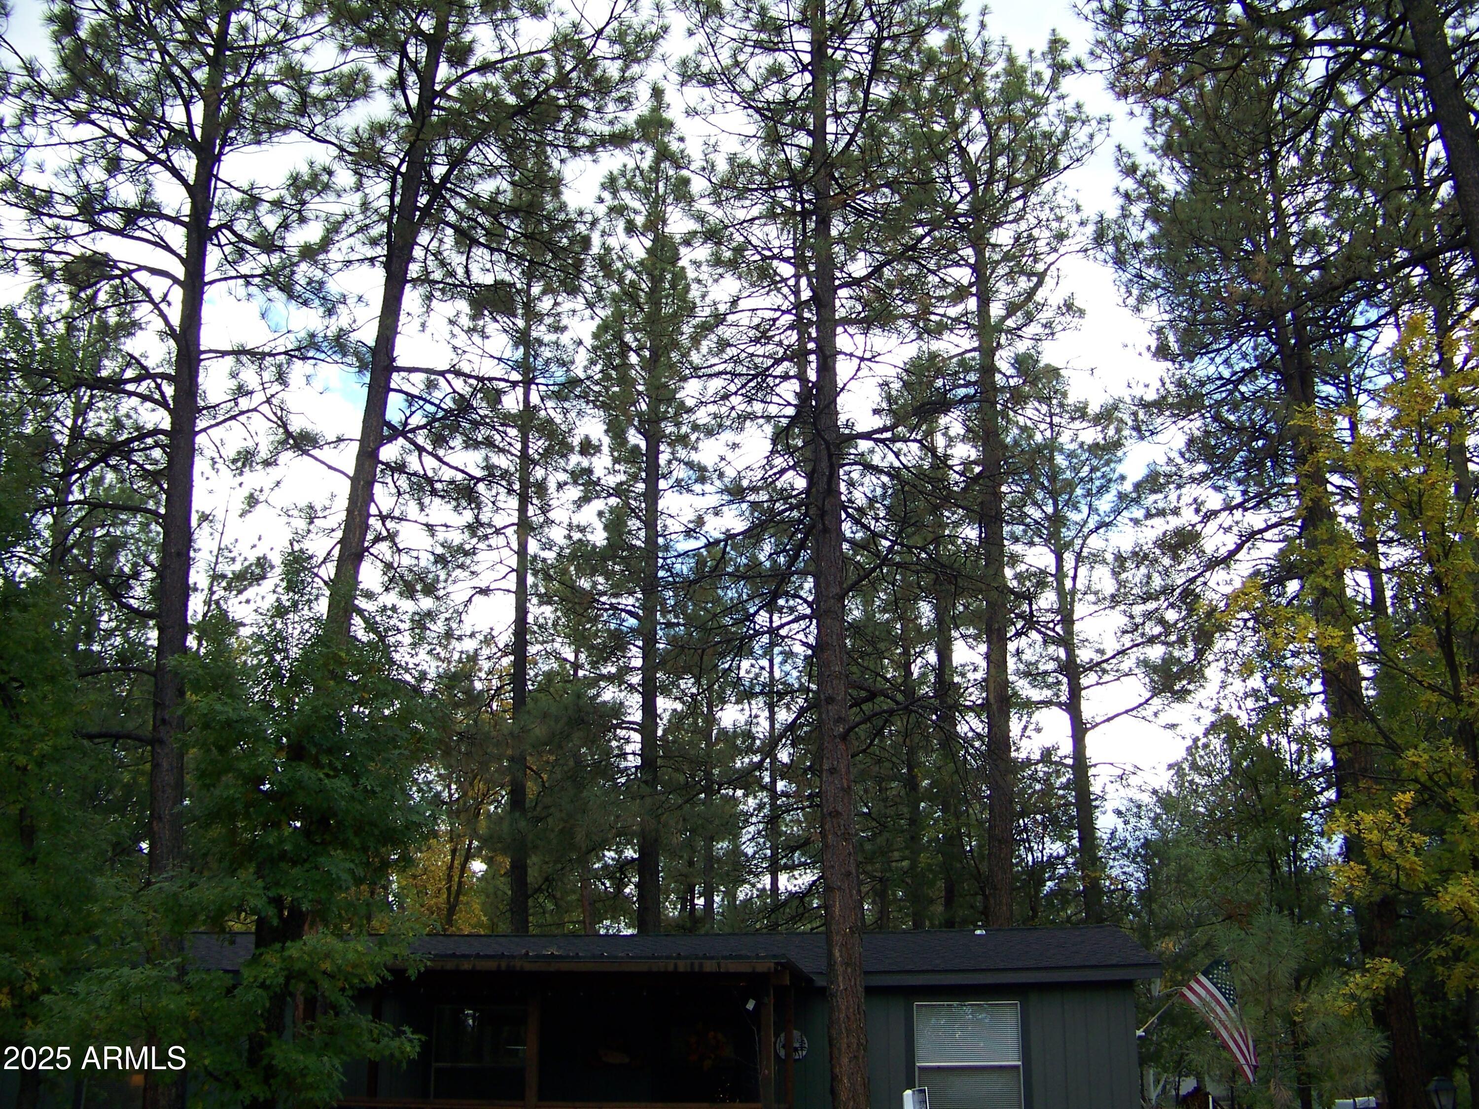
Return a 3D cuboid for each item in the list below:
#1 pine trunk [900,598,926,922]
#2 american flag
[{"bbox_3d":[3.998,7.270,34.555,0.380,12.760,0.360,0,-20,0],"label":"pine trunk"},{"bbox_3d":[4.597,4.497,14.800,0.800,1.150,0.300,0,-20,0],"label":"american flag"}]

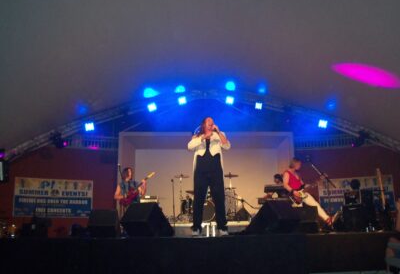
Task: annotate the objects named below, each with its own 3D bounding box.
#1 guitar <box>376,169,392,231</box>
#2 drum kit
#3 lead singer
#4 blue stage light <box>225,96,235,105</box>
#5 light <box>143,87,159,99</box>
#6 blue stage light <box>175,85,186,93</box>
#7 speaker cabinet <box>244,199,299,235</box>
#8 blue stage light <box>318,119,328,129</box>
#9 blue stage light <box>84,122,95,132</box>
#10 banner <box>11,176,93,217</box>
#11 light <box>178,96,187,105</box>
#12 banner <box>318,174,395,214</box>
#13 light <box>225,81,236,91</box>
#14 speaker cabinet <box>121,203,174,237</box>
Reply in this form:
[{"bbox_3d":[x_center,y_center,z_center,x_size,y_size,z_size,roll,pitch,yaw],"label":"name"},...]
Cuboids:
[{"bbox_3d":[3.211,1.070,6.837,0.300,1.060,0.080,-7,-18,7],"label":"guitar"},{"bbox_3d":[0.257,1.607,10.615,1.900,1.350,1.500,0,-13,0],"label":"drum kit"},{"bbox_3d":[0.133,0.548,5.819,0.620,1.740,0.450,0,-12,0],"label":"lead singer"},{"bbox_3d":[0.718,-0.888,9.561,0.240,0.240,0.200,0,12,0],"label":"blue stage light"},{"bbox_3d":[-1.209,-1.051,9.599,0.340,0.270,0.240,0,12,0],"label":"light"},{"bbox_3d":[-0.478,-1.151,9.623,0.270,0.210,0.200,0,12,0],"label":"blue stage light"},{"bbox_3d":[1.054,1.129,5.486,0.640,0.460,0.540,11,-17,-41],"label":"speaker cabinet"},{"bbox_3d":[2.962,-0.300,9.422,0.240,0.240,0.200,0,12,0],"label":"blue stage light"},{"bbox_3d":[-2.647,-0.251,9.410,0.240,0.240,0.200,0,12,0],"label":"blue stage light"},{"bbox_3d":[-4.561,1.893,12.192,2.320,1.200,0.030,3,-14,-11],"label":"banner"},{"bbox_3d":[-0.429,-0.894,9.622,0.210,0.210,0.200,0,7,0],"label":"light"},{"bbox_3d":[4.501,1.662,11.300,1.950,1.000,0.030,-6,-14,24],"label":"banner"},{"bbox_3d":[0.753,-1.247,9.700,0.250,0.240,0.220,0,7,0],"label":"light"},{"bbox_3d":[-0.733,1.129,5.486,0.560,0.460,0.520,-11,-17,41],"label":"speaker cabinet"}]

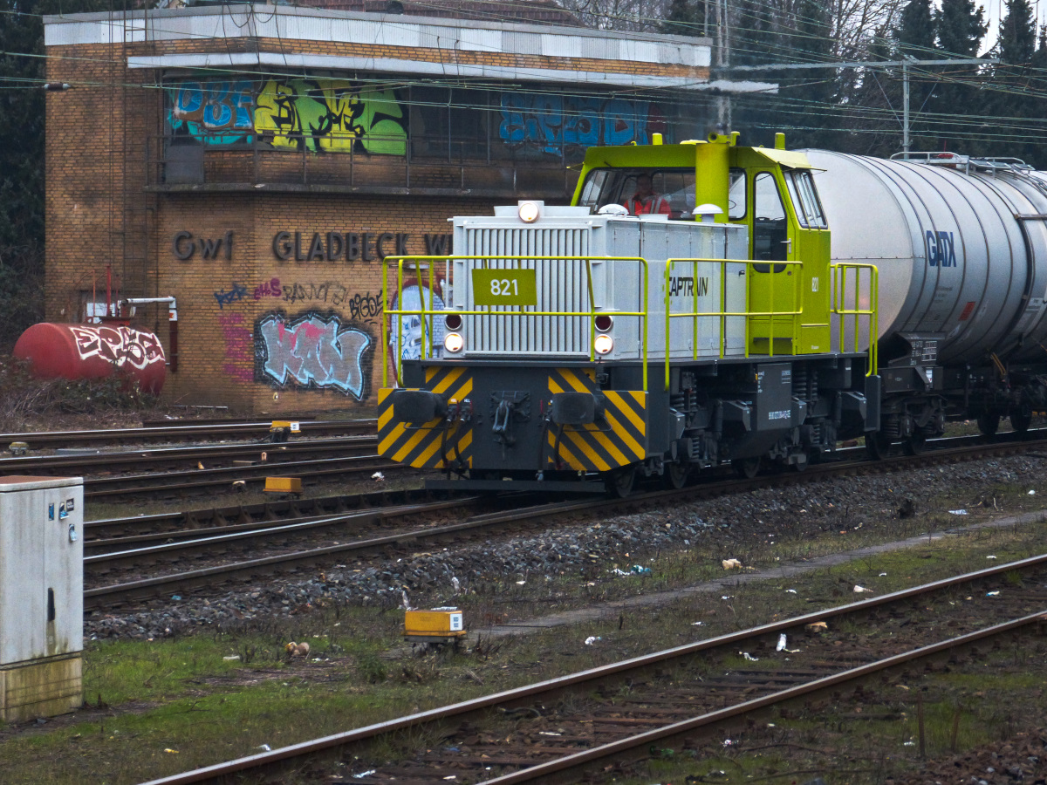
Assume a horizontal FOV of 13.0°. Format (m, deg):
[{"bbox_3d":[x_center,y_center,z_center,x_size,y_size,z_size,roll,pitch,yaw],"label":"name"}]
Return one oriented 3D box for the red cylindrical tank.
[{"bbox_3d":[-7.872,-0.443,83.300,1.600,1.600,2.830,1,2,40],"label":"red cylindrical tank"}]

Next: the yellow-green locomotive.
[{"bbox_3d":[1.539,-1.045,54.559,3.030,4.220,12.600,1,1,17],"label":"yellow-green locomotive"}]

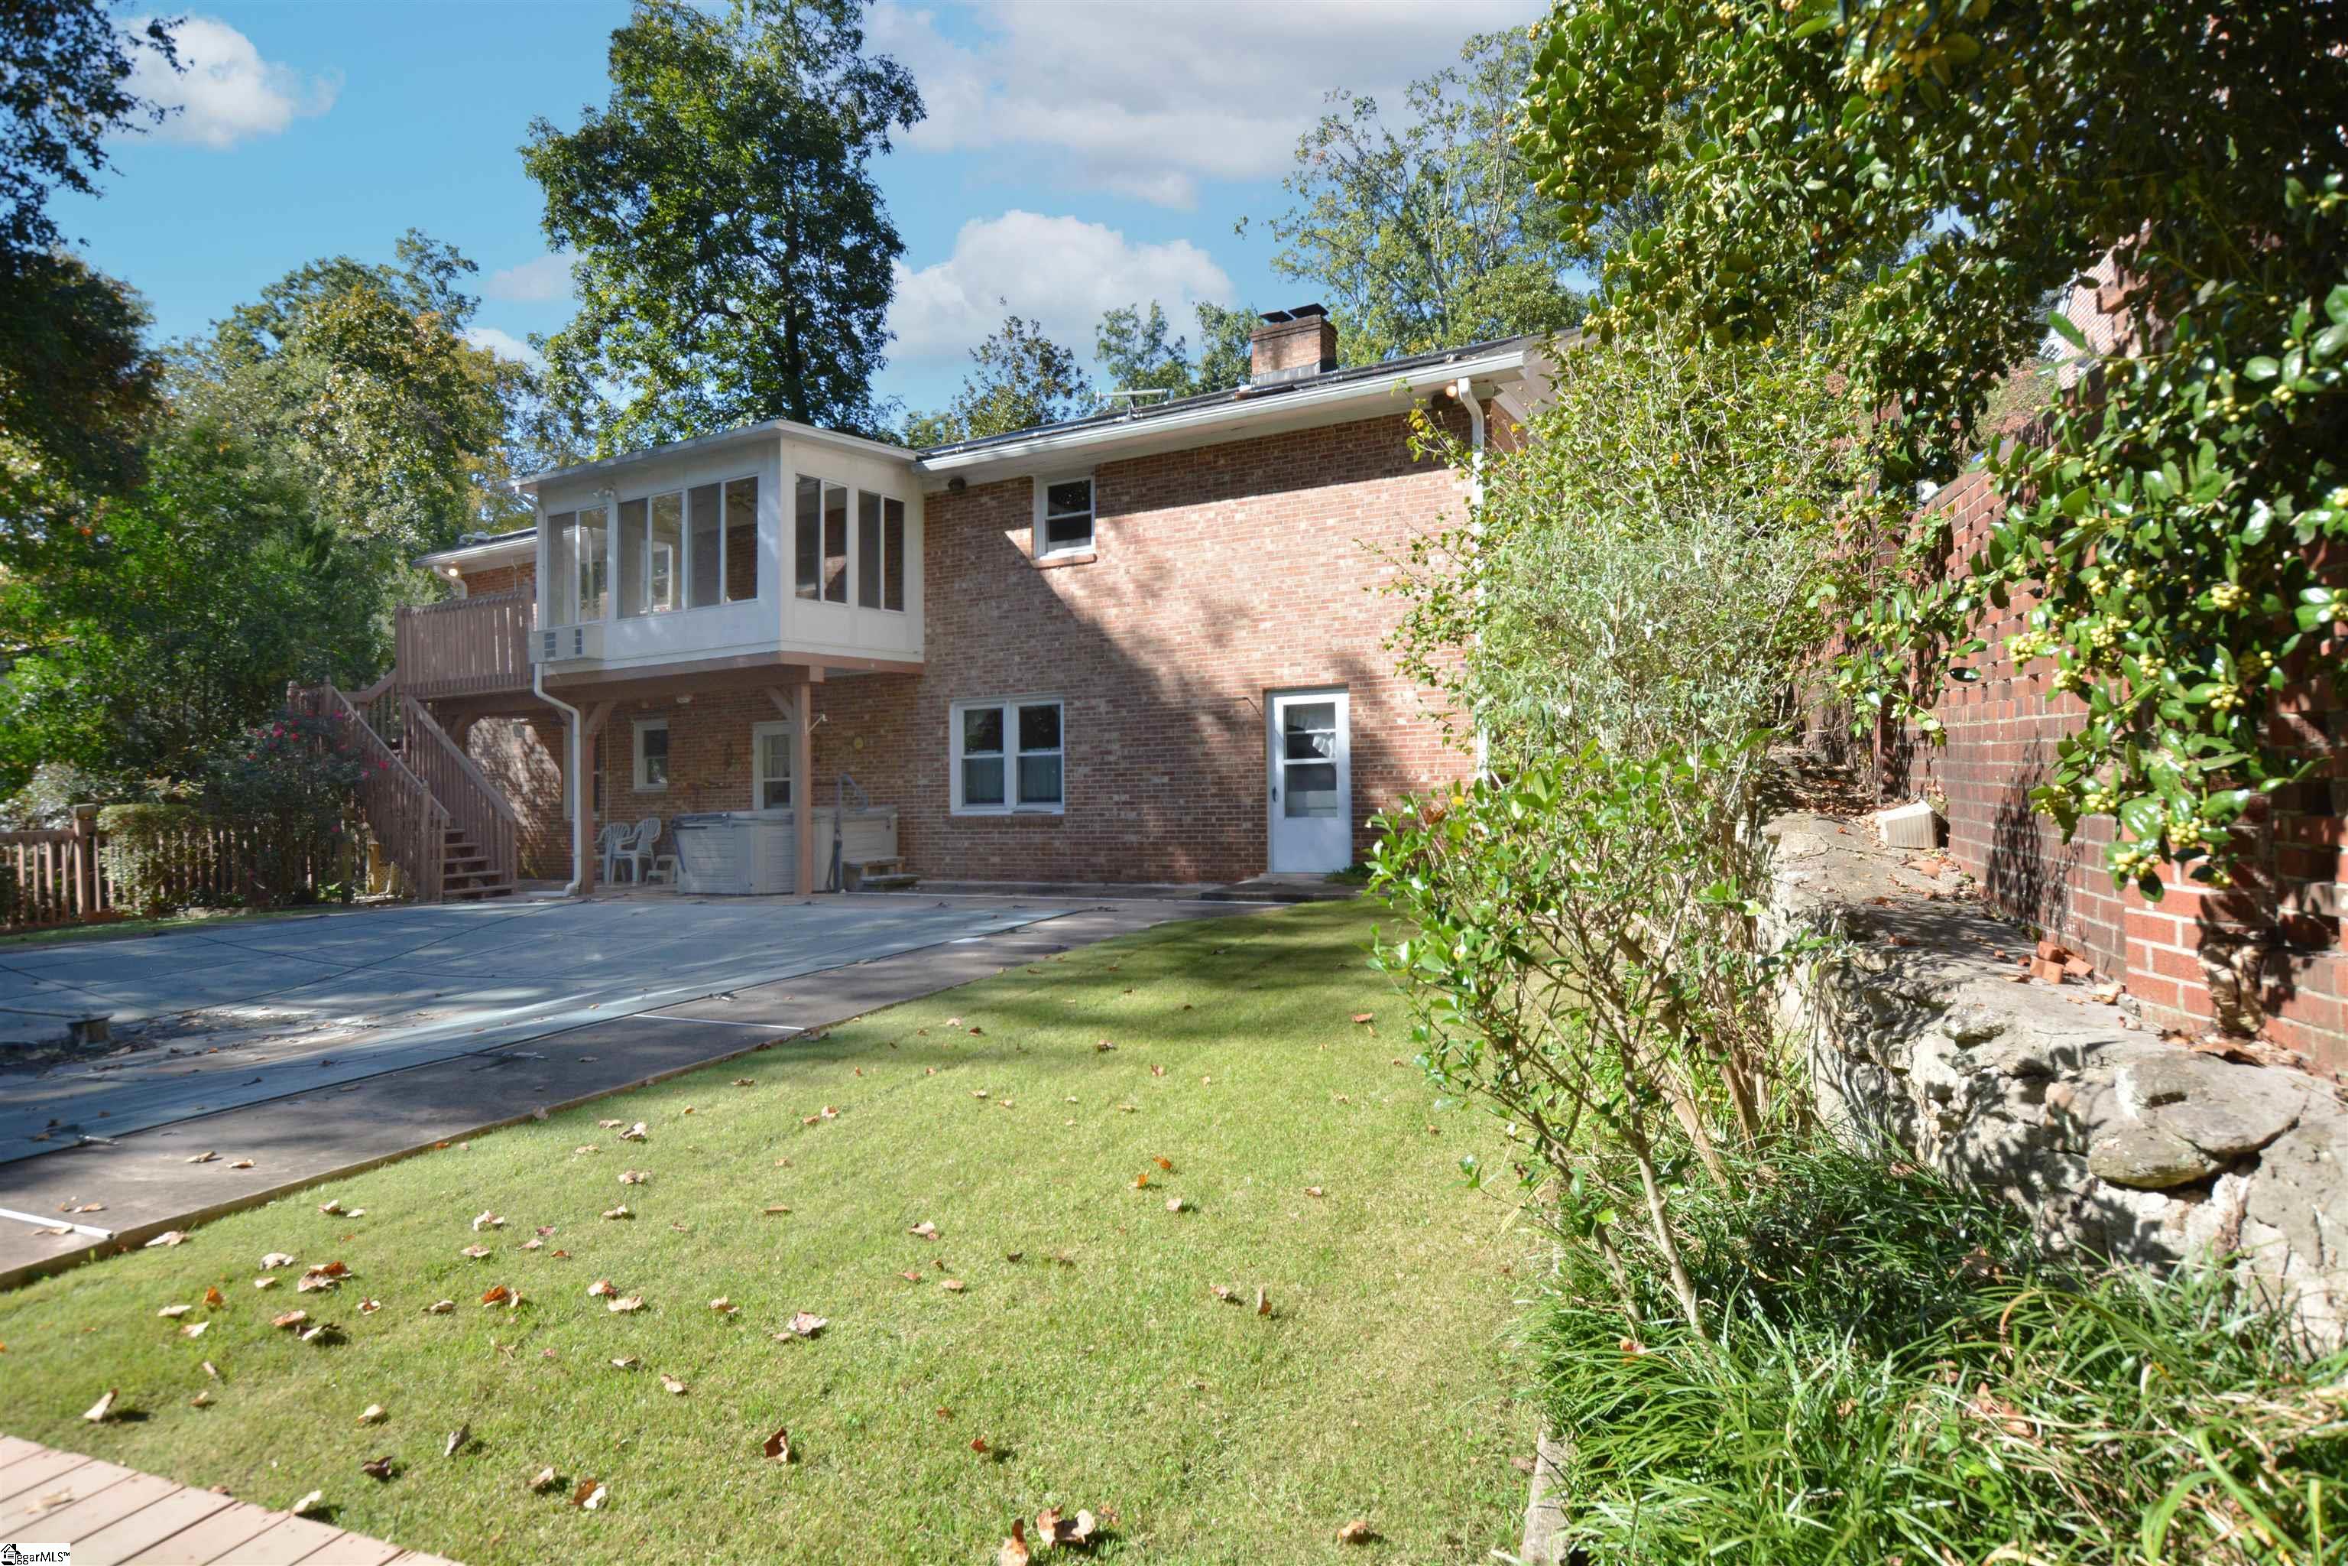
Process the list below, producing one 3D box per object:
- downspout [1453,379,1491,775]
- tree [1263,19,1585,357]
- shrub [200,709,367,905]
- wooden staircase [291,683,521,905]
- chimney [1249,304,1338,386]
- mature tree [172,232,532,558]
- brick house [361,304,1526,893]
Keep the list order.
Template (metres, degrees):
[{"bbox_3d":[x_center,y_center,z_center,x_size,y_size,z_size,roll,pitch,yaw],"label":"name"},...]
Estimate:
[{"bbox_3d":[3.101,-1.594,12.705,0.150,5.030,0.470,-1,0,30],"label":"downspout"},{"bbox_3d":[6.836,-10.081,30.997,8.500,17.581,8.500,-1,0,13],"label":"tree"},{"bbox_3d":[-11.764,0.325,16.399,2.150,2.593,1.900,-1,0,-36],"label":"shrub"},{"bbox_3d":[-10.806,0.044,17.502,3.900,3.080,1.360,-1,0,30],"label":"wooden staircase"},{"bbox_3d":[1.722,-6.203,17.699,1.145,1.095,0.630,-1,0,30],"label":"chimney"},{"bbox_3d":[-19.744,-6.027,29.997,8.800,14.430,8.800,-1,0,-33],"label":"mature tree"},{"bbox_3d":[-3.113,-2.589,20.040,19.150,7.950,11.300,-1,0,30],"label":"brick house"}]

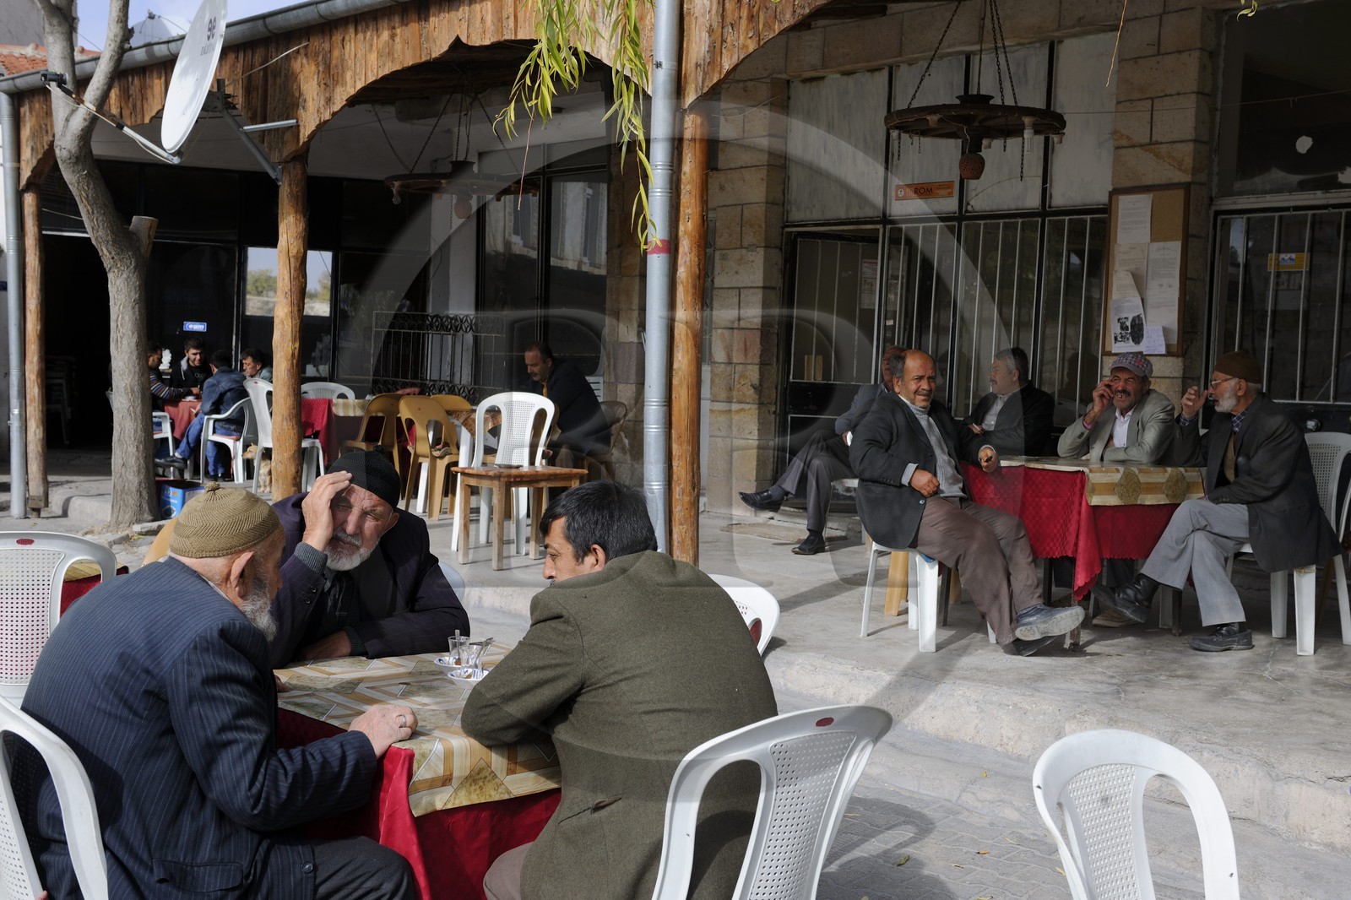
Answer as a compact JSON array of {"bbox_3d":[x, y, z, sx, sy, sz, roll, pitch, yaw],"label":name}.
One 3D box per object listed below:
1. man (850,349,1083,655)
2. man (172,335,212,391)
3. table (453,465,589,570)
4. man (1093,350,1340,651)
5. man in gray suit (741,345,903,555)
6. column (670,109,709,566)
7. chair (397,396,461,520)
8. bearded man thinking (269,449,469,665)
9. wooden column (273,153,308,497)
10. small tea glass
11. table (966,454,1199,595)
[{"bbox_3d":[1.197,0.198,6.915,0.620,1.240,0.920,-3,6,-43],"label":"man"},{"bbox_3d":[-4.215,-0.378,14.410,0.520,1.250,0.750,0,4,-14],"label":"man"},{"bbox_3d":[-0.871,0.375,9.191,0.600,0.500,0.430,-1,4,-38],"label":"table"},{"bbox_3d":[2.279,0.204,6.942,0.970,1.230,0.560,0,4,-23],"label":"man"},{"bbox_3d":[0.981,-0.010,10.116,1.020,1.260,0.540,0,4,-25],"label":"man in gray suit"},{"bbox_3d":[0.044,-0.338,7.143,0.140,2.220,0.140,2,3,0],"label":"column"},{"bbox_3d":[-1.591,0.043,11.039,0.520,0.810,0.460,-3,6,-38],"label":"chair"},{"bbox_3d":[-0.737,0.588,3.884,0.560,1.200,0.780,0,4,-22],"label":"bearded man thinking"},{"bbox_3d":[-2.430,-0.665,10.382,0.180,2.325,0.180,-1,5,-41],"label":"wooden column"},{"bbox_3d":[-0.496,0.461,3.786,0.052,0.068,0.052,1,3,0],"label":"small tea glass"},{"bbox_3d":[1.728,0.421,7.253,0.800,0.760,0.800,-2,6,-37],"label":"table"}]

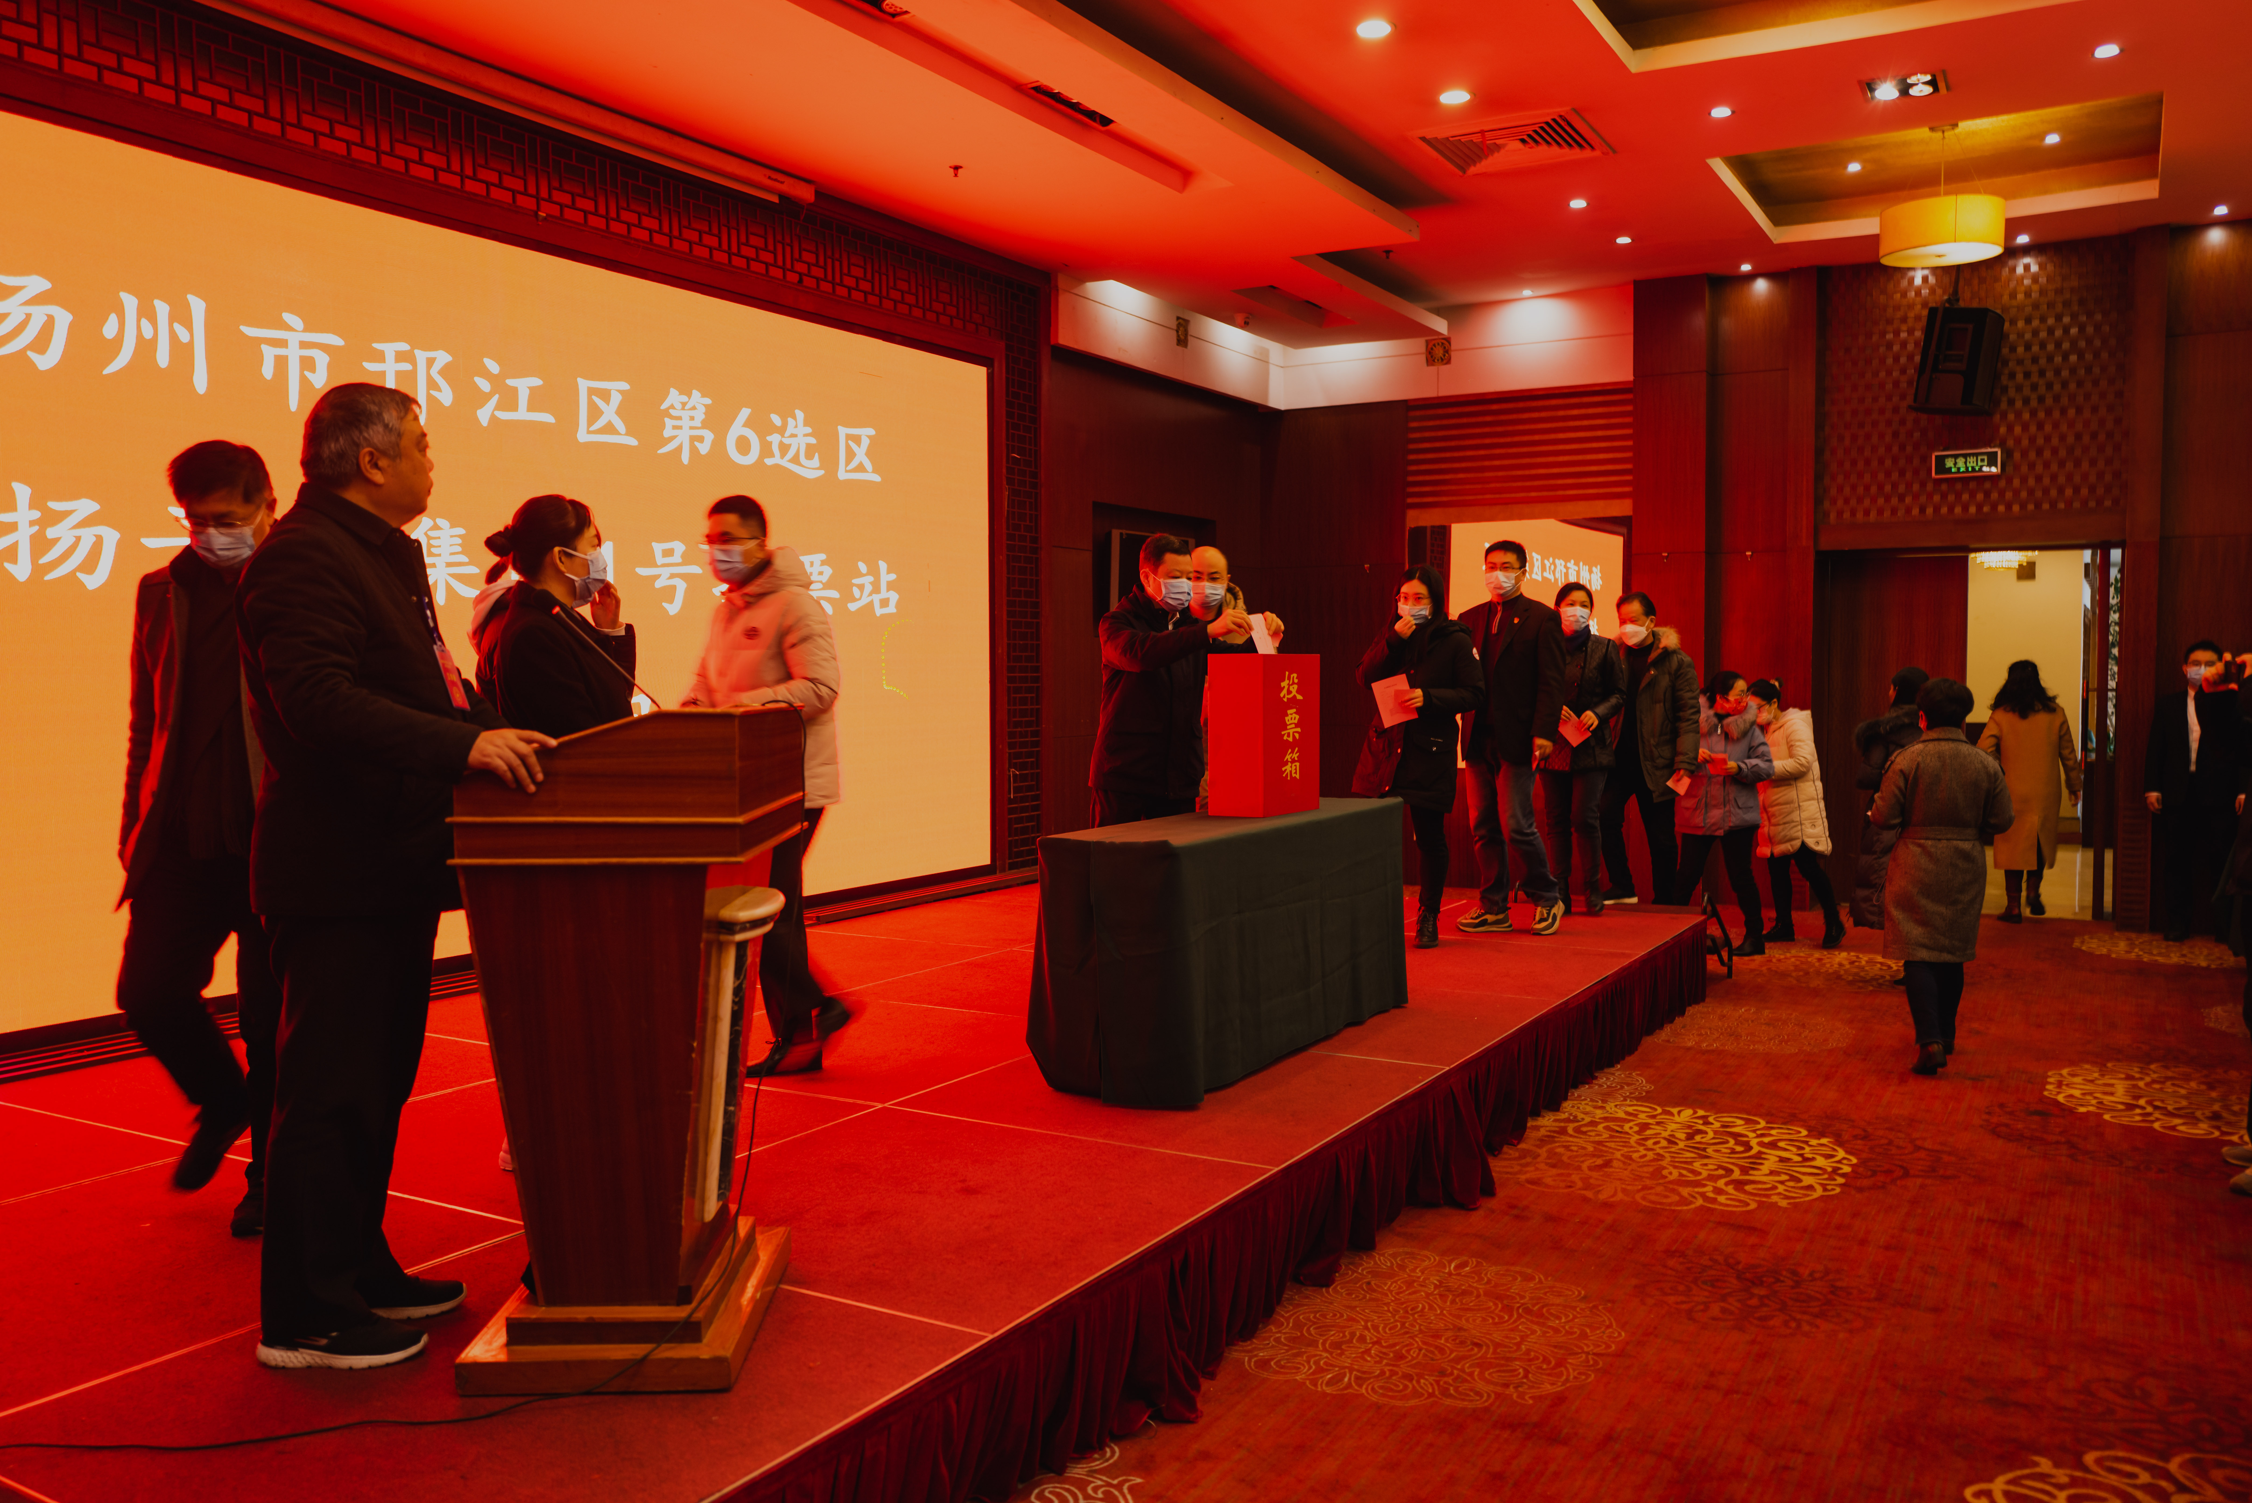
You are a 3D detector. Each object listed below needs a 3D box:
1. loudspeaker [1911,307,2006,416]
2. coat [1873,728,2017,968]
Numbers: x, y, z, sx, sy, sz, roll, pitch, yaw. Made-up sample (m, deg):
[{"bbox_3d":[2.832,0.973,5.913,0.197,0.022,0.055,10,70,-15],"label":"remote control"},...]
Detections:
[{"bbox_3d":[5.236,-2.445,11.000,0.360,0.600,0.400,11,7,39],"label":"loudspeaker"},{"bbox_3d":[3.442,0.389,7.380,0.590,0.990,0.380,1,3,20],"label":"coat"}]

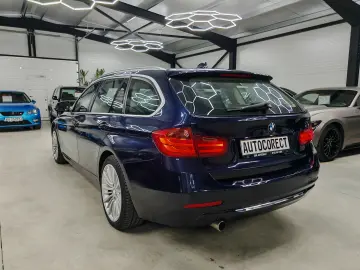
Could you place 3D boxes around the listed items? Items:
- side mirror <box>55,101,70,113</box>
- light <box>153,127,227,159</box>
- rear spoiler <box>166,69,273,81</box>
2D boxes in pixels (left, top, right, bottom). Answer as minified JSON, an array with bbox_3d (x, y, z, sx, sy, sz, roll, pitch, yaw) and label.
[{"bbox_3d":[-1.665,-0.409,3.805,0.220,0.160,0.135,-4,9,-34],"label":"side mirror"},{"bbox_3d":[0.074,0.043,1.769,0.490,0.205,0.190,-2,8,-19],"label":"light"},{"bbox_3d":[0.425,-0.505,2.326,1.150,0.095,0.210,-4,9,-34],"label":"rear spoiler"}]

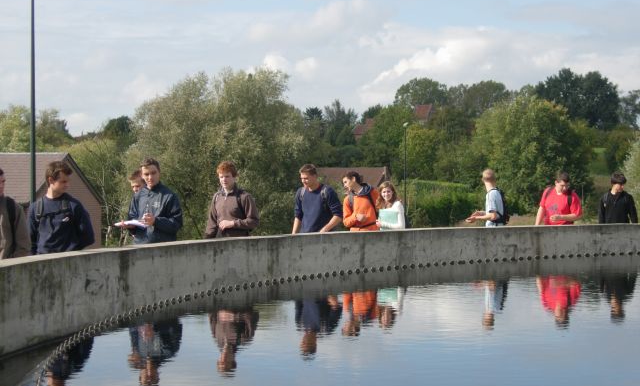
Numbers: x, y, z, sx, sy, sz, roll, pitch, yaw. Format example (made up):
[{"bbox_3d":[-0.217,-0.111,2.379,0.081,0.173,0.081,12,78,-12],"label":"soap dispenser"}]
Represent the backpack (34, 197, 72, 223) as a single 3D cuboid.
[{"bbox_3d":[-2.030,0.170,11.600,0.320,0.420,0.240,0,0,0],"label":"backpack"}]

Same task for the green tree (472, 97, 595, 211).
[{"bbox_3d":[10.092,-1.828,72.000,5.890,5.790,5.300,0,0,0],"label":"green tree"}]

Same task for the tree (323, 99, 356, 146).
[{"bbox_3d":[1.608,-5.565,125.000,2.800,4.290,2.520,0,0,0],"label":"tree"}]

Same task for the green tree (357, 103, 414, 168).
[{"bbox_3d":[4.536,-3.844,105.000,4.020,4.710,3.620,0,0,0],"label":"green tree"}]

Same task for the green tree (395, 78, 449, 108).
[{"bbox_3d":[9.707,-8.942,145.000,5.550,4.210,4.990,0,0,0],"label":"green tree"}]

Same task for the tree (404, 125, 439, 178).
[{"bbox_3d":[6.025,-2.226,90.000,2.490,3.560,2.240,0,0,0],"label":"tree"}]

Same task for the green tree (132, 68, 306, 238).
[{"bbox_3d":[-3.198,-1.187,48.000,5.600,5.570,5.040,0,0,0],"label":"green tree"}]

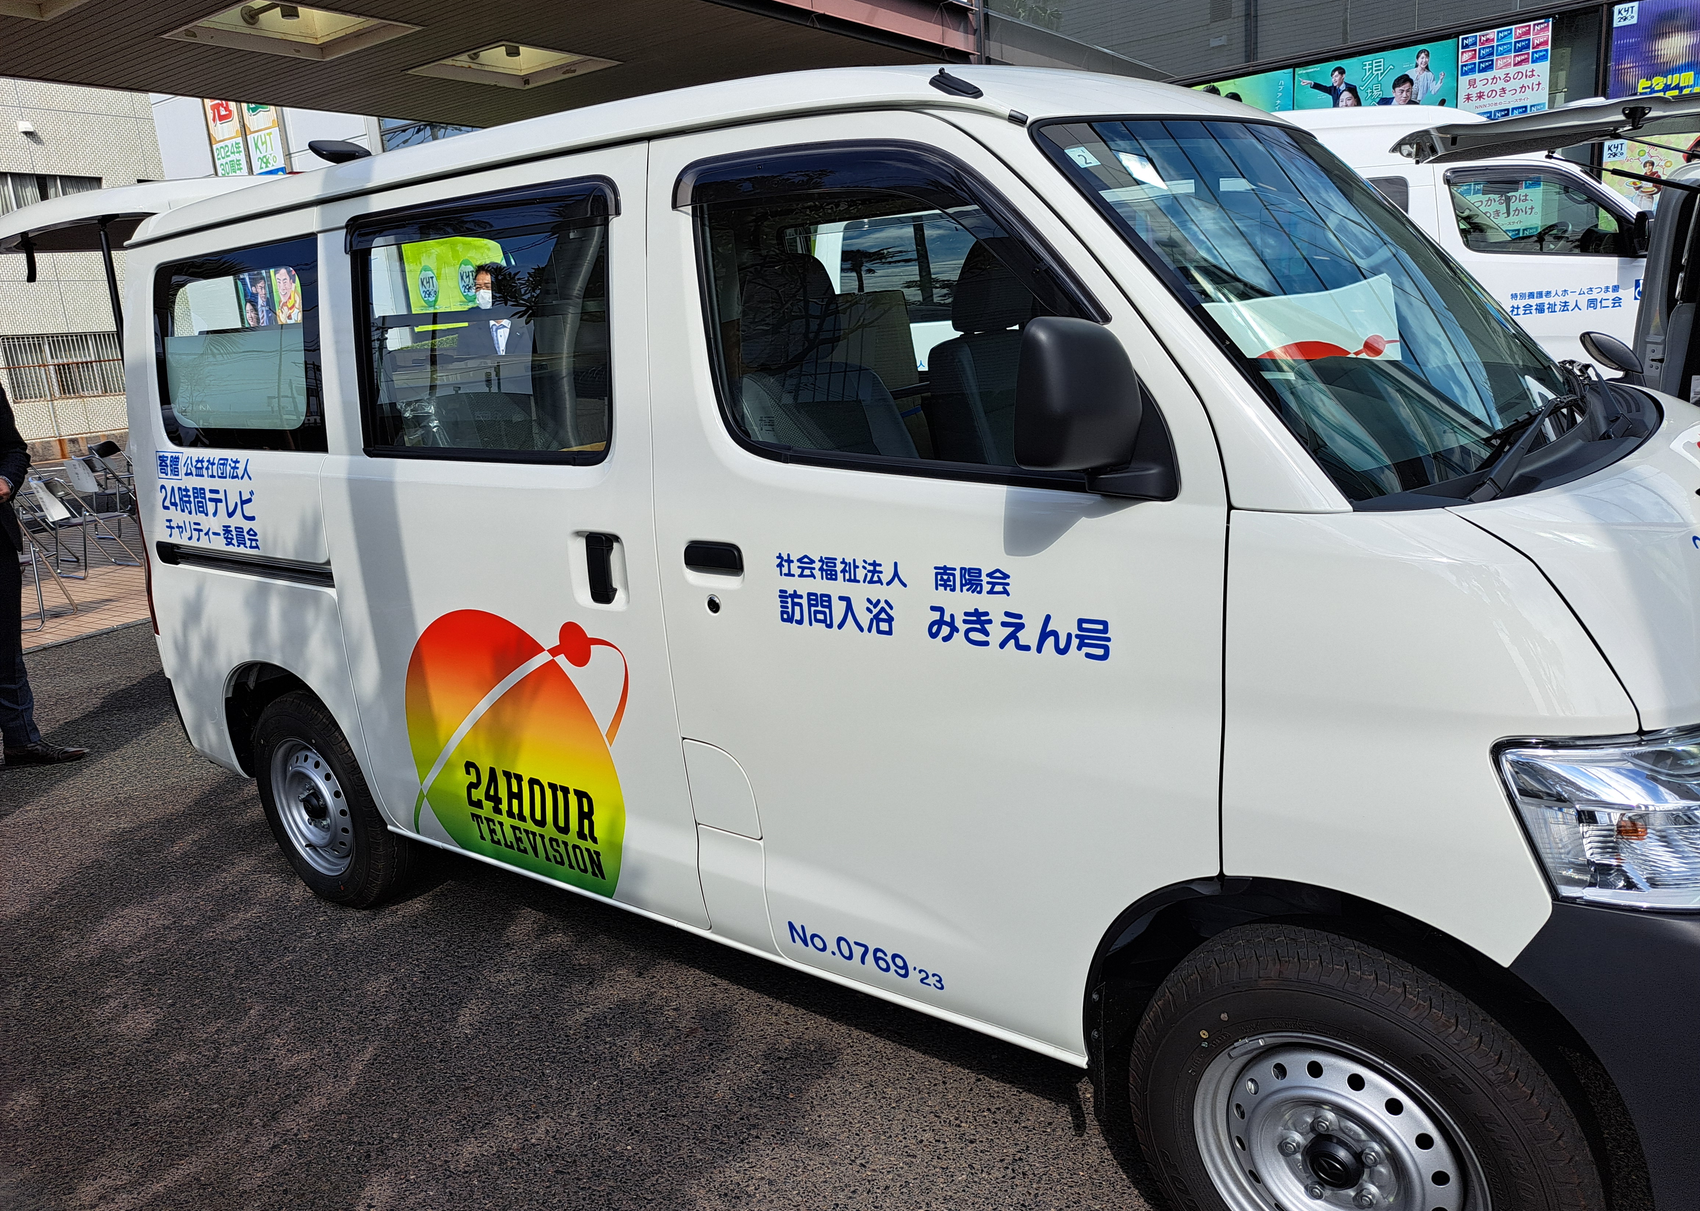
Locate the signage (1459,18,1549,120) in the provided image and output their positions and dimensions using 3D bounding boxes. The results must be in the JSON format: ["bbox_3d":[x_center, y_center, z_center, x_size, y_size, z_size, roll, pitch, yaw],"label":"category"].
[{"bbox_3d":[5.357,-4.240,9.685,0.673,0.951,0.040,6,16,37],"label":"signage"}]

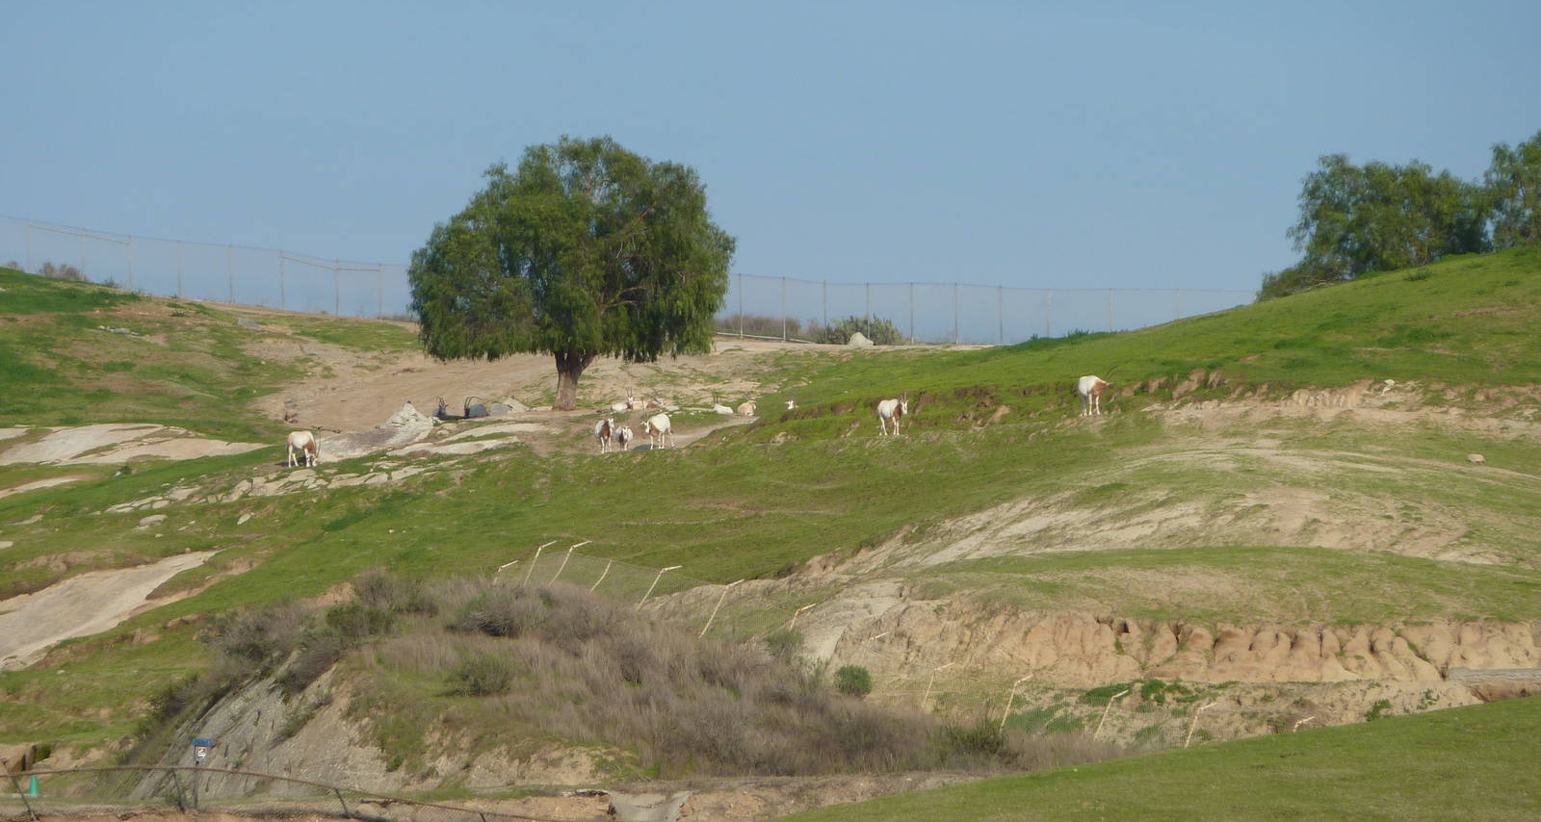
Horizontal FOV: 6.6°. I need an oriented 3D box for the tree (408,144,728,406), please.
[{"bbox_3d":[-6.322,-4.387,425.000,10.300,8.700,9.800,0,0,0],"label":"tree"}]

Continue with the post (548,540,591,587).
[{"bbox_3d":[-5.696,4.327,375.000,0.400,1.700,0.070,30,0,-16],"label":"post"}]

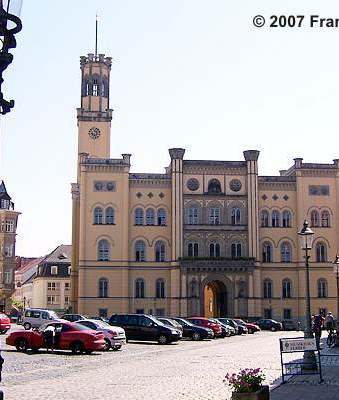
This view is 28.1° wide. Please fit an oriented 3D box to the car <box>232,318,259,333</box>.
[{"bbox_3d":[6.740,12.542,67.220,4.200,1.430,1.700,-3,-10,19],"label":"car"}]

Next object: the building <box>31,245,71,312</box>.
[{"bbox_3d":[-22.199,16.700,138.000,14.000,15.200,9.000,3,-10,-18],"label":"building"}]

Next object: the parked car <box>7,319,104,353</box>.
[{"bbox_3d":[-4.992,6.060,29.800,4.350,1.320,1.740,-2,-9,11],"label":"parked car"}]

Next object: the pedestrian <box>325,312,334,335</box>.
[{"bbox_3d":[12.649,9.767,53.500,0.520,1.730,0.380,-2,-9,9],"label":"pedestrian"}]

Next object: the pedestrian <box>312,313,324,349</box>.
[{"bbox_3d":[6.780,5.979,31.000,0.580,1.740,0.400,-1,-9,6],"label":"pedestrian"}]

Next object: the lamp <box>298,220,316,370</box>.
[{"bbox_3d":[3.922,2.763,19.400,0.520,4.300,0.520,0,-9,0],"label":"lamp"}]

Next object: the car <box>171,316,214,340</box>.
[{"bbox_3d":[0.661,8.542,44.872,4.400,1.450,1.740,-3,-10,19],"label":"car"}]

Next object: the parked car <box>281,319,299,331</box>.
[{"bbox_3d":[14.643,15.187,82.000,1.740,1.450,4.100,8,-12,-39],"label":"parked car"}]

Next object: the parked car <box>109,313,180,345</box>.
[{"bbox_3d":[-1.452,7.824,41.000,4.550,1.730,1.810,-5,-10,28],"label":"parked car"}]

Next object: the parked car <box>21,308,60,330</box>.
[{"bbox_3d":[-11.339,10.670,60.500,4.450,1.900,1.820,-5,-10,28],"label":"parked car"}]

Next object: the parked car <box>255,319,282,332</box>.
[{"bbox_3d":[10.570,13.913,75.000,4.250,1.420,1.720,-5,-10,28],"label":"parked car"}]

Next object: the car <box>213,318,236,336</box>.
[{"bbox_3d":[3.479,10.802,57.500,4.150,1.440,1.720,-4,-10,26],"label":"car"}]

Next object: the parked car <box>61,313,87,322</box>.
[{"bbox_3d":[-8.693,11.315,63.000,4.250,1.450,1.720,-5,-10,27],"label":"parked car"}]

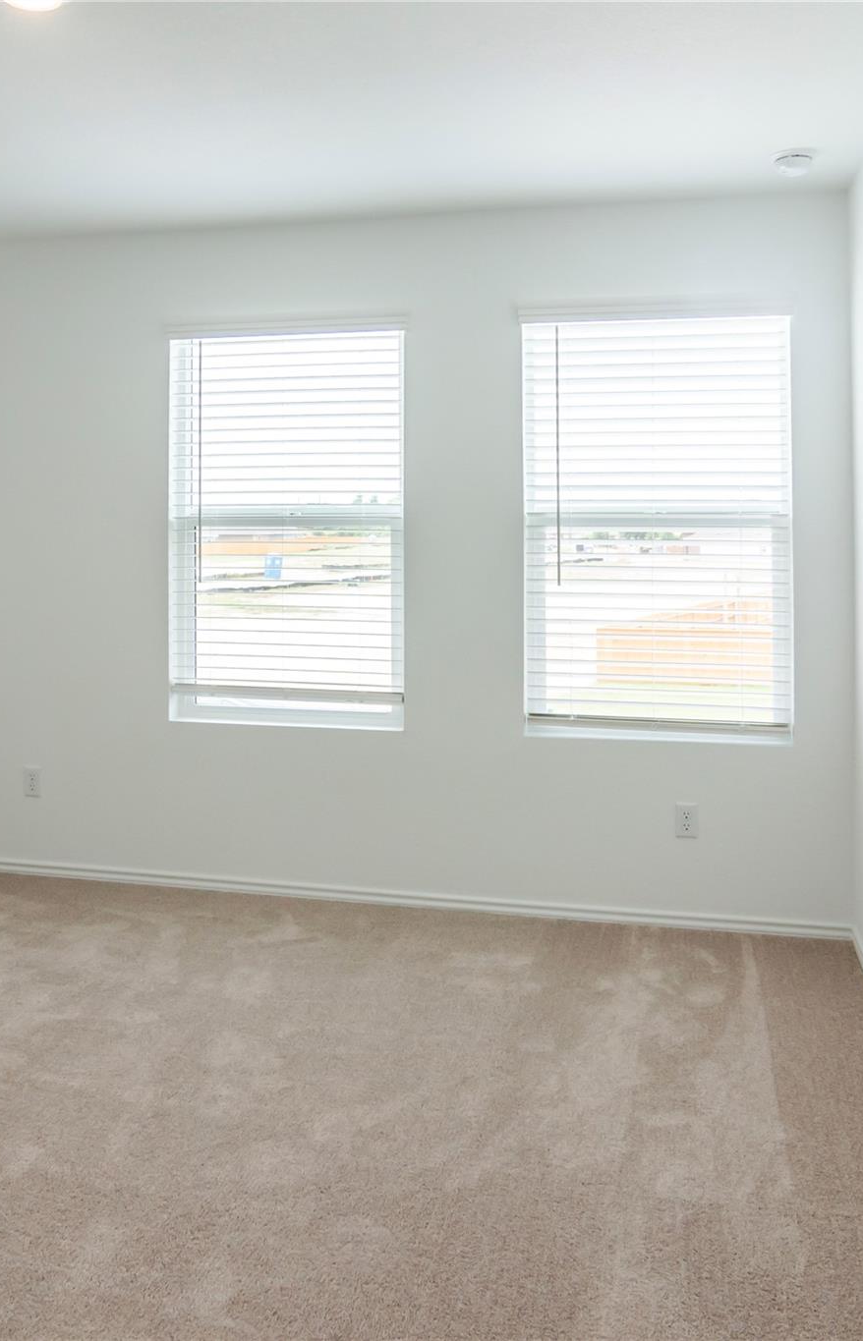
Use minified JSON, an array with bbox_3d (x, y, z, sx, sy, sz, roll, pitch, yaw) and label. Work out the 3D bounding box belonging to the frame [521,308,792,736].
[{"bbox_3d":[0.765,-0.483,3.470,0.900,1.440,0.100,1,5,11],"label":"frame"}]

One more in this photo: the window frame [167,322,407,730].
[{"bbox_3d":[-0.537,-0.534,3.735,0.880,1.390,0.060,1,5,11],"label":"window frame"}]

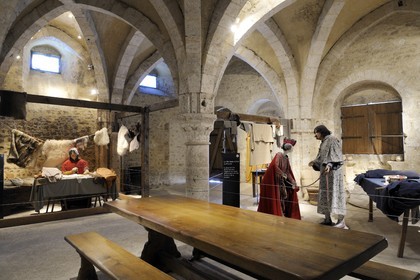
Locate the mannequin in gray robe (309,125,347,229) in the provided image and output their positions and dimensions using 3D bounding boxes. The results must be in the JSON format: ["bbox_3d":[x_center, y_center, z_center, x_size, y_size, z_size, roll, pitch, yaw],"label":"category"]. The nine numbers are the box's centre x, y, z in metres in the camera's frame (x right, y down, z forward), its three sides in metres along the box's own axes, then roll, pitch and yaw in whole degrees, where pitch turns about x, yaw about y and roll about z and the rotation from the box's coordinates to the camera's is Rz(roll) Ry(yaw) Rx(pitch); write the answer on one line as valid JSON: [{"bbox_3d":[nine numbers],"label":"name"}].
[{"bbox_3d":[2.040,0.643,4.857,0.560,1.740,0.520,-1,-2,15],"label":"mannequin in gray robe"}]

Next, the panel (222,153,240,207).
[{"bbox_3d":[0.400,0.895,5.367,0.330,1.280,0.050,0,-2,0],"label":"panel"}]

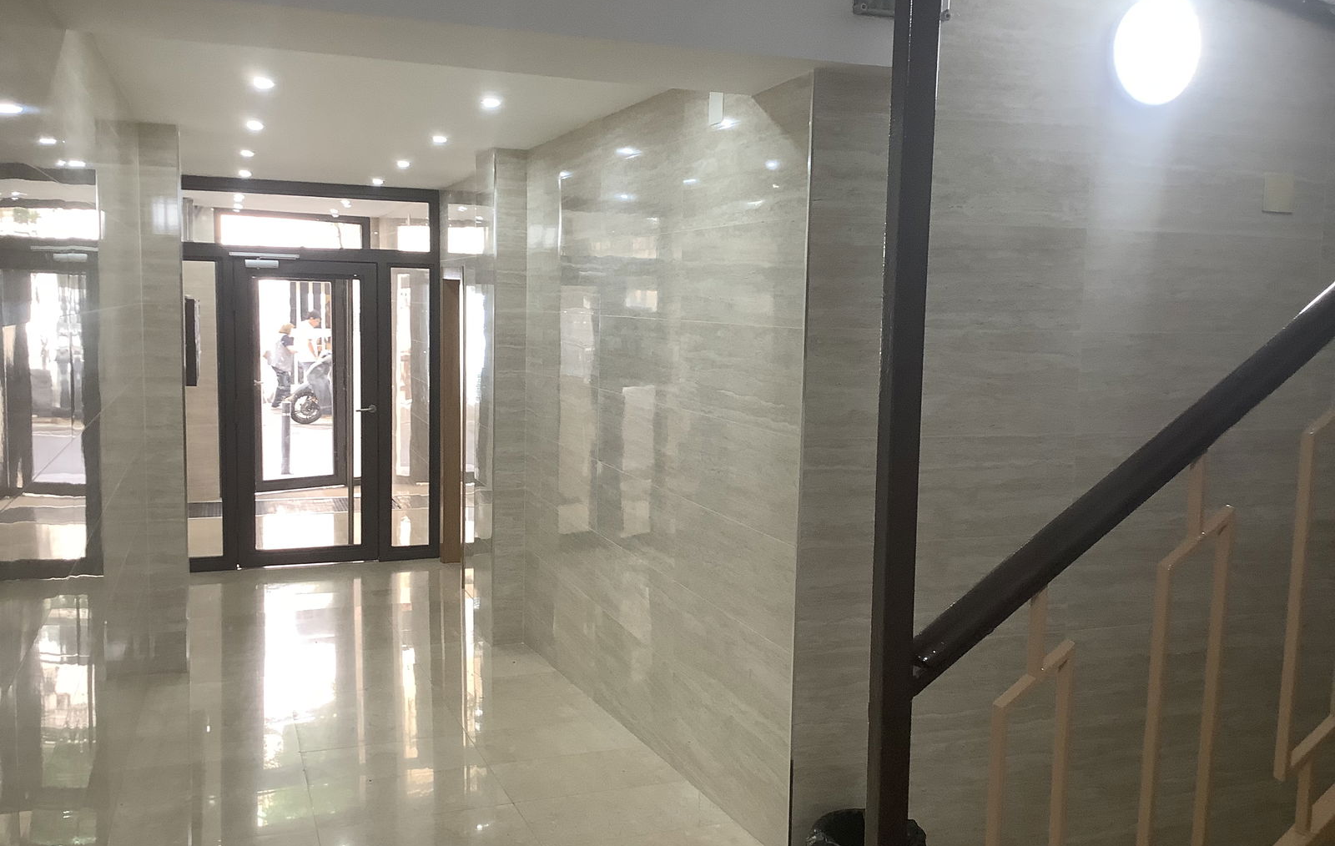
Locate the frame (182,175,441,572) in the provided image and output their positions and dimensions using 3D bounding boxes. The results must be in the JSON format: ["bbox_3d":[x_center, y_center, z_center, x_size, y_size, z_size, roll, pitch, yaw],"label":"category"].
[{"bbox_3d":[-2.442,-0.318,8.209,1.741,2.612,0.110,-1,6,-21],"label":"frame"}]

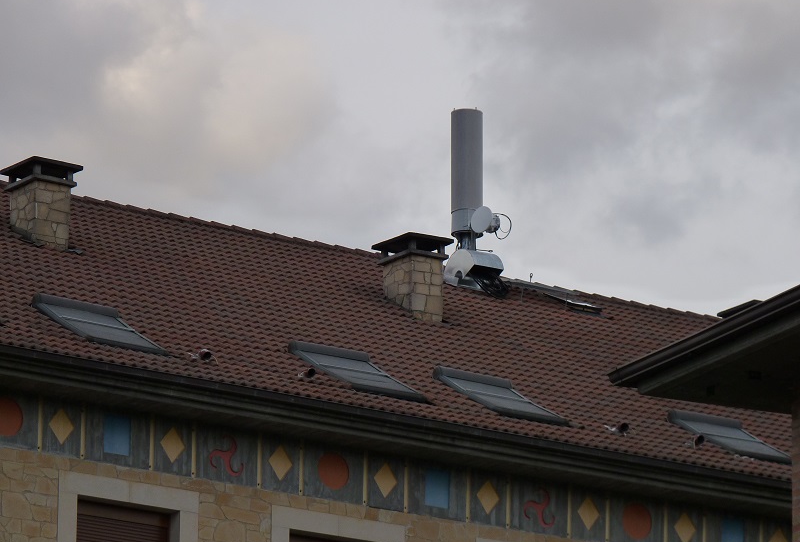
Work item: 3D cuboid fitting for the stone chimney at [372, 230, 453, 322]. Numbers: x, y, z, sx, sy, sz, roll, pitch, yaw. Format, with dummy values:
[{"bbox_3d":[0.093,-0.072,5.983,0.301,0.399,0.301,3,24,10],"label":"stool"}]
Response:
[{"bbox_3d":[0.169,0.166,73.298,0.715,1.135,0.916,11,-19,-33],"label":"stone chimney"}]

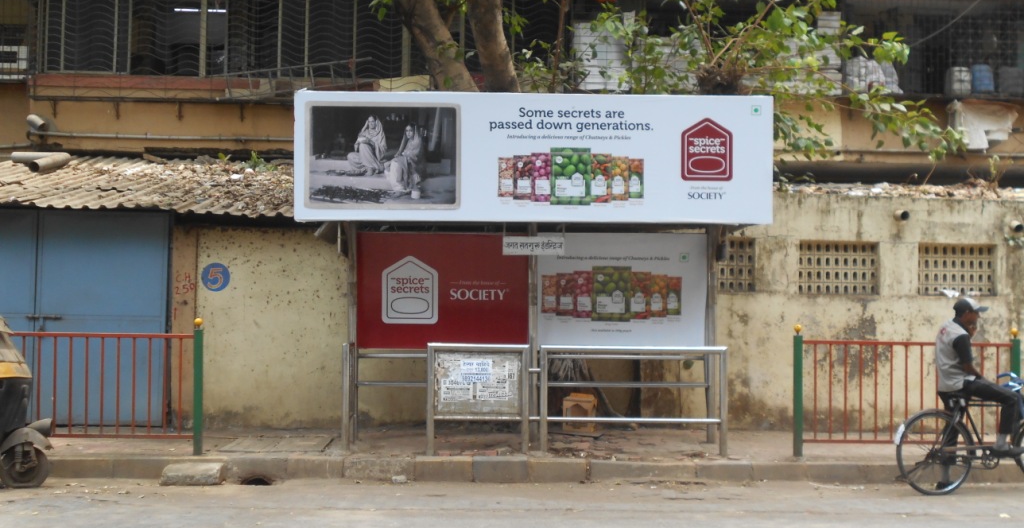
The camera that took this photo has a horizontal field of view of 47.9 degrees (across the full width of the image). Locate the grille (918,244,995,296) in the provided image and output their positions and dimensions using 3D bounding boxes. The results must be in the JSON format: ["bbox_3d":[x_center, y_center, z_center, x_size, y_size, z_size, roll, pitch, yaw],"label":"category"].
[{"bbox_3d":[5.170,0.076,13.420,0.899,0.611,0.120,1,-2,-2],"label":"grille"}]

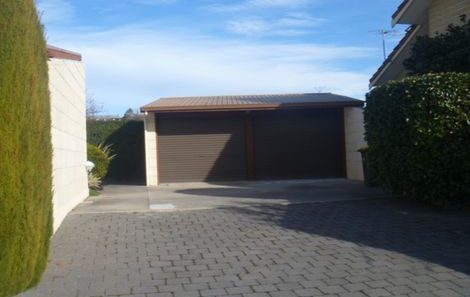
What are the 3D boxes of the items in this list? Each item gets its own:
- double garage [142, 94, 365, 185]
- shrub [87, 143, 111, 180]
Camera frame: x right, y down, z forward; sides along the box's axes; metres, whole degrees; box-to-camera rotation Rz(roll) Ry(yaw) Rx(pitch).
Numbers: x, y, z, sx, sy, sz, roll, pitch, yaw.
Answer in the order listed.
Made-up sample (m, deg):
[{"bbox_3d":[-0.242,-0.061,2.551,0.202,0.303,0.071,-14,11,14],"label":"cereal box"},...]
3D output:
[{"bbox_3d":[0.460,-0.450,16.700,6.400,3.050,7.300,-2,-1,-1],"label":"double garage"},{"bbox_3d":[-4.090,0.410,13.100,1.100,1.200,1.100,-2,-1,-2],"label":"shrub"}]

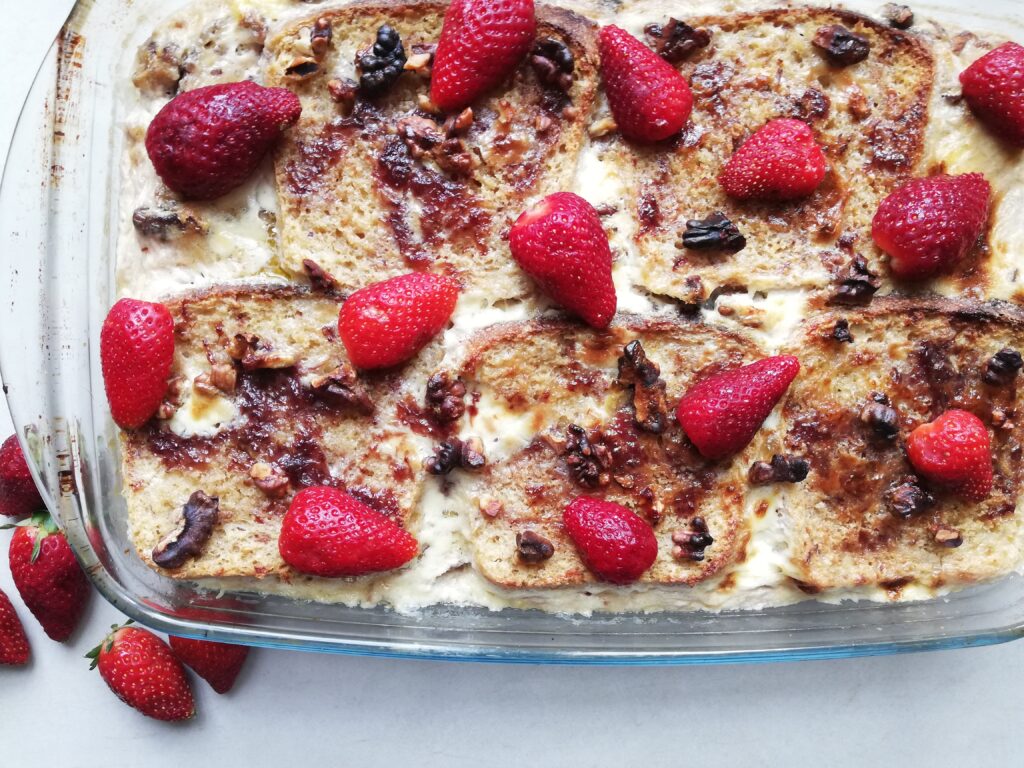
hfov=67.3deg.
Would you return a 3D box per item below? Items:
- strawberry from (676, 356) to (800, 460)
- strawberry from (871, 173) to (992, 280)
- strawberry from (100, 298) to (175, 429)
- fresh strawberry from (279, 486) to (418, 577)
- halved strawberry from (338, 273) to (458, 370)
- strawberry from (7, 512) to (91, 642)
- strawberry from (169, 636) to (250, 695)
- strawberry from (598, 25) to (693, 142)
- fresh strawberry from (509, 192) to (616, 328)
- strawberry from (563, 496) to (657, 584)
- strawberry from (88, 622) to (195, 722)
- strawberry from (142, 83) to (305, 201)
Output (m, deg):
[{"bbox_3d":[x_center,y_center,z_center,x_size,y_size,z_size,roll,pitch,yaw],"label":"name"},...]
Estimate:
[{"bbox_3d":[0.076,0.007,0.257,0.046,0.024,0.028,-38,84,-4],"label":"strawberry"},{"bbox_3d":[0.143,-0.054,0.262,0.043,0.030,0.034,-33,84,-4],"label":"strawberry"},{"bbox_3d":[-0.128,-0.007,0.262,0.024,0.017,0.045,4,83,0],"label":"strawberry"},{"bbox_3d":[-0.053,0.049,0.251,0.045,0.025,0.029,12,83,1],"label":"fresh strawberry"},{"bbox_3d":[-0.038,-0.021,0.262,0.044,0.021,0.029,-27,84,-3],"label":"halved strawberry"},{"bbox_3d":[-0.172,0.073,0.286,0.026,0.024,0.048,-18,83,-2],"label":"strawberry"},{"bbox_3d":[-0.110,0.094,0.281,0.030,0.027,0.043,-11,83,-1],"label":"strawberry"},{"bbox_3d":[0.047,-0.107,0.274,0.027,0.020,0.044,-32,84,-4],"label":"strawberry"},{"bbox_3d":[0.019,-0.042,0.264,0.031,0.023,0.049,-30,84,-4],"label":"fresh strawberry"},{"bbox_3d":[0.032,0.051,0.252,0.034,0.023,0.026,40,85,4],"label":"strawberry"},{"bbox_3d":[-0.135,0.106,0.282,0.045,0.023,0.025,44,85,5],"label":"strawberry"},{"bbox_3d":[-0.099,-0.084,0.266,0.054,0.030,0.035,-20,83,-2],"label":"strawberry"}]

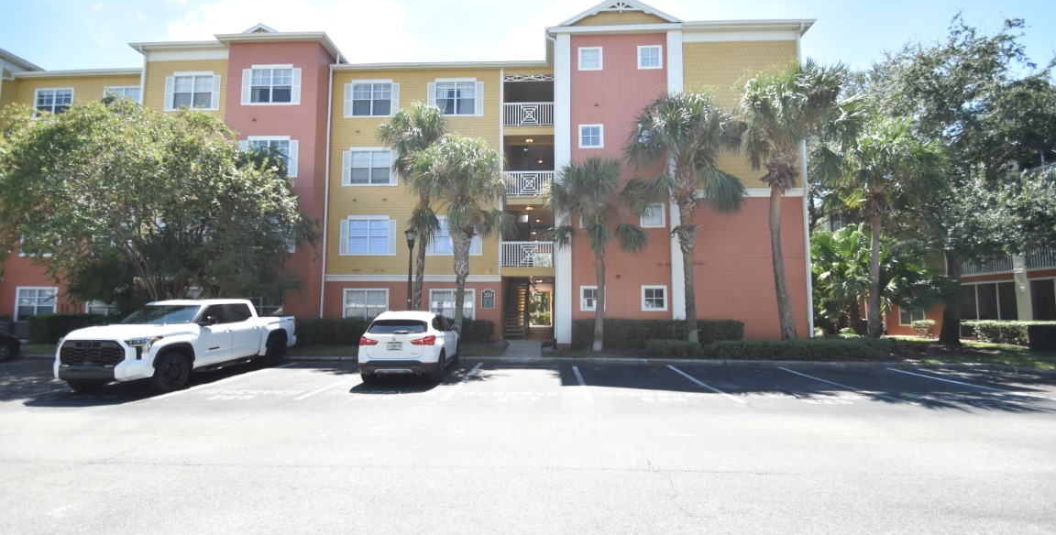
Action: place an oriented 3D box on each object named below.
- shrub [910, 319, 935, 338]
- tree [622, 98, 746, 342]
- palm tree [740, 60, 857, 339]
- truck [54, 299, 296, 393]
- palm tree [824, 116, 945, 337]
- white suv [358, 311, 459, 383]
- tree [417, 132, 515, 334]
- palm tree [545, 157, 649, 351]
[{"bbox_3d":[18.332,2.855,20.438,0.940,0.890,0.910,0,-5,0],"label":"shrub"},{"bbox_3d":[5.586,-1.746,15.390,4.100,9.240,3.980,0,-5,0],"label":"tree"},{"bbox_3d":[9.585,-2.305,15.334,3.500,10.350,3.400,0,-5,0],"label":"palm tree"},{"bbox_3d":[-8.326,1.754,11.207,2.080,1.980,5.930,0,-5,0],"label":"truck"},{"bbox_3d":[13.175,-1.368,16.062,3.470,8.610,3.360,0,-5,0],"label":"palm tree"},{"bbox_3d":[-2.986,1.989,11.722,1.900,1.600,4.450,0,-5,-3],"label":"white suv"},{"bbox_3d":[-2.350,-1.022,16.033,3.650,7.890,3.540,0,-5,0],"label":"tree"},{"bbox_3d":[2.445,-0.550,15.394,3.700,6.850,3.590,0,-5,0],"label":"palm tree"}]

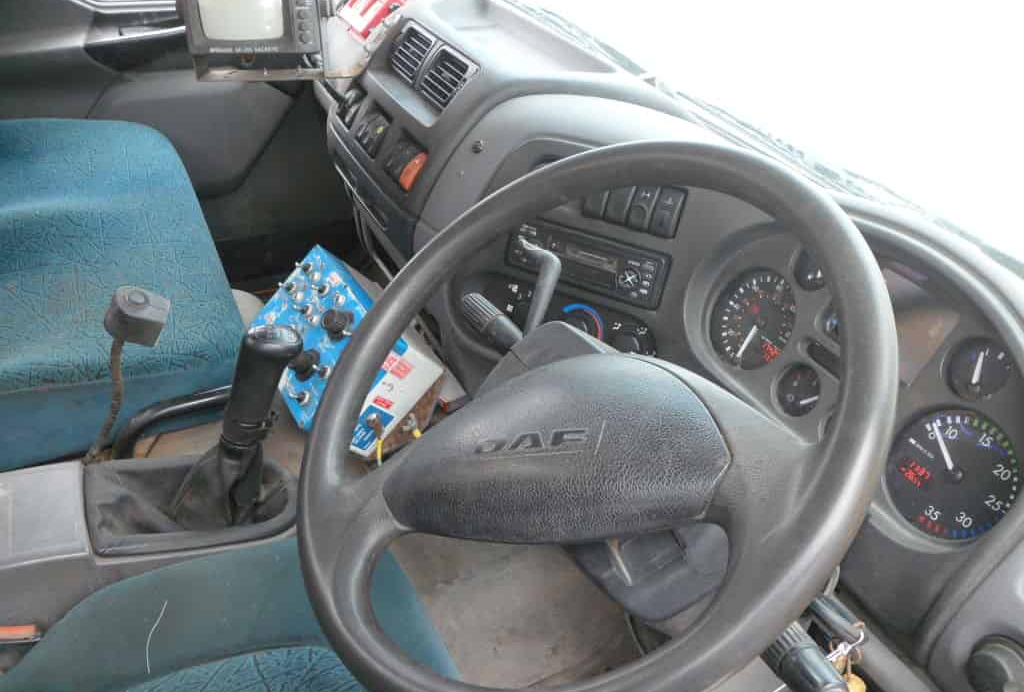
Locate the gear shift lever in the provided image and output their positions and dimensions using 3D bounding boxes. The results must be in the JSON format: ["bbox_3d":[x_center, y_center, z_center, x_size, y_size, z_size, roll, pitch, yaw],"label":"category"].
[{"bbox_3d":[-0.316,0.093,0.920,0.115,0.250,0.085,-10,40,-31],"label":"gear shift lever"}]

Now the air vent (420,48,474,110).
[{"bbox_3d":[-0.069,-0.314,0.953,0.030,0.063,0.069,17,24,-44],"label":"air vent"}]

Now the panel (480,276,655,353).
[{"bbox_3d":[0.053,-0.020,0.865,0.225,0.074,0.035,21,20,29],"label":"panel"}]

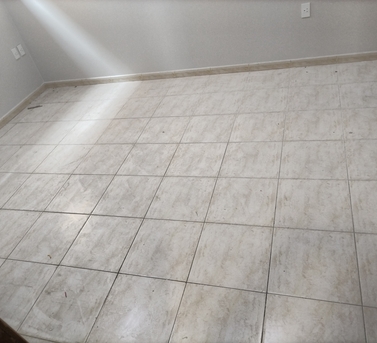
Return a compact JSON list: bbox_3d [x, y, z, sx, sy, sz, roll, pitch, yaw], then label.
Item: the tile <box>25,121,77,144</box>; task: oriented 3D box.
[{"bbox_3d":[-1.336,-0.373,3.350,0.400,0.010,0.400,1,41,20],"label":"tile"}]

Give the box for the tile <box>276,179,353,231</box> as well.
[{"bbox_3d":[0.750,0.191,2.071,0.417,0.010,0.417,1,41,20],"label":"tile"}]

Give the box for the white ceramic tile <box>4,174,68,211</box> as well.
[{"bbox_3d":[-1.227,0.163,2.777,0.417,0.010,0.417,1,41,20],"label":"white ceramic tile"}]

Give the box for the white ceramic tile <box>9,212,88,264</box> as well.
[{"bbox_3d":[-0.935,0.445,2.338,0.415,0.010,0.415,1,41,20],"label":"white ceramic tile"}]

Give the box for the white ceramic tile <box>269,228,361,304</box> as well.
[{"bbox_3d":[0.640,0.466,1.773,0.417,0.010,0.417,1,41,20],"label":"white ceramic tile"}]

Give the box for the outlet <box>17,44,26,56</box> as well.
[{"bbox_3d":[-1.915,-1.392,3.936,0.010,0.117,0.073,1,41,20],"label":"outlet"}]

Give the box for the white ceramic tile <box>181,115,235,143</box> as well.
[{"bbox_3d":[0.179,-0.370,2.949,0.417,0.010,0.417,1,41,20],"label":"white ceramic tile"}]

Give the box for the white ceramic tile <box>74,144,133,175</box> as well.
[{"bbox_3d":[-0.714,-0.103,2.929,0.415,0.010,0.415,1,41,20],"label":"white ceramic tile"}]

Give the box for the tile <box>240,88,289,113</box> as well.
[{"bbox_3d":[0.653,-0.608,2.965,0.400,0.010,0.400,1,41,20],"label":"tile"}]

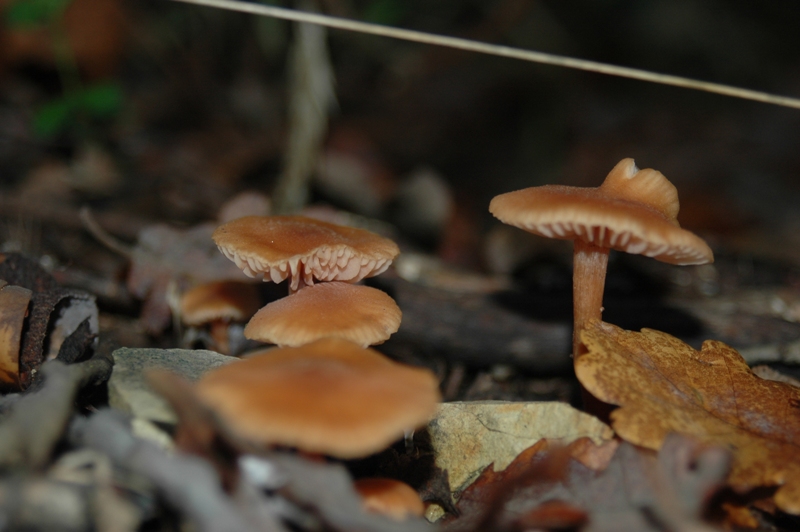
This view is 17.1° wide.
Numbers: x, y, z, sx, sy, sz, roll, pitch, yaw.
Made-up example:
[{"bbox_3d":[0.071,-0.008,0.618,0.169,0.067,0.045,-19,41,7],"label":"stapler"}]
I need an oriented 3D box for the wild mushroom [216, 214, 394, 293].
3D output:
[{"bbox_3d":[-0.016,-0.003,0.468,0.033,0.012,0.031,4,6,0],"label":"wild mushroom"}]

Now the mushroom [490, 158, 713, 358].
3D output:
[{"bbox_3d":[0.035,0.002,0.460,0.038,0.041,0.036,0,6,0],"label":"mushroom"}]

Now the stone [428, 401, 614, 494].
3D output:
[{"bbox_3d":[0.021,0.031,0.457,0.033,0.015,0.018,0,6,0],"label":"stone"}]

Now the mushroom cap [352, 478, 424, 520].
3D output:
[{"bbox_3d":[-0.002,0.038,0.438,0.012,0.007,0.011,0,6,0],"label":"mushroom cap"}]

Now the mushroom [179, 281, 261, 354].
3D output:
[{"bbox_3d":[-0.034,0.010,0.498,0.016,0.015,0.015,0,6,0],"label":"mushroom"}]

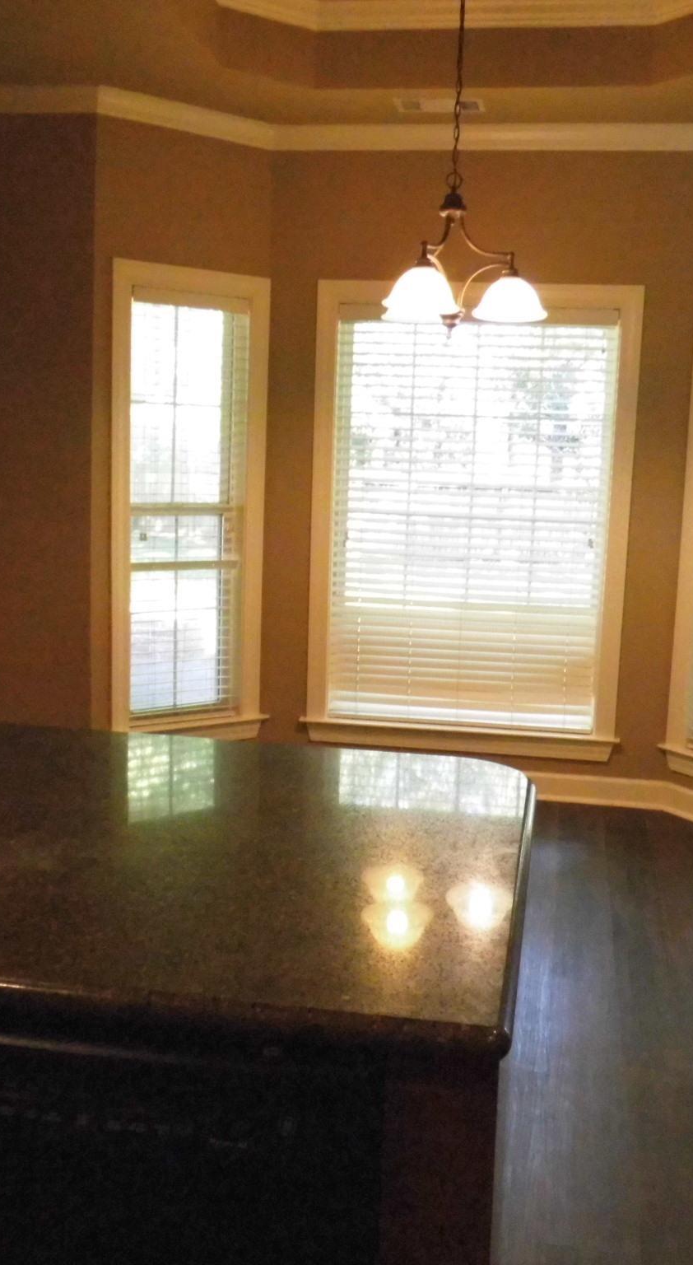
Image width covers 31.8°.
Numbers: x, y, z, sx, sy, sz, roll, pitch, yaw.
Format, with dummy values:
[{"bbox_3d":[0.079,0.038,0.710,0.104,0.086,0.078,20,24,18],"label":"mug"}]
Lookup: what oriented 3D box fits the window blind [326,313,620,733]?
[{"bbox_3d":[0.506,-0.461,5.086,1.141,1.742,0.060,3,9,9],"label":"window blind"}]

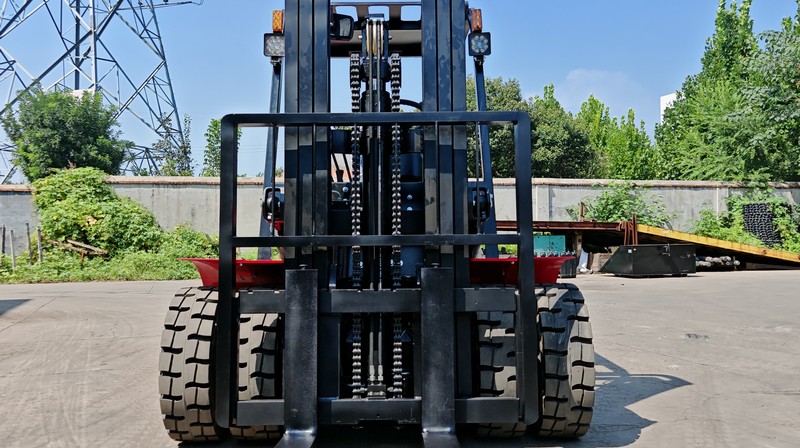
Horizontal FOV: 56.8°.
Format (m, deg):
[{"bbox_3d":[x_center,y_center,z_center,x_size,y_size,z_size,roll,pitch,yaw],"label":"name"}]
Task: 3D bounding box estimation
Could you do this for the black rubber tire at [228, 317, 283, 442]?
[{"bbox_3d":[-0.617,0.631,3.400,0.225,0.700,0.700,-1,-1,0],"label":"black rubber tire"}]

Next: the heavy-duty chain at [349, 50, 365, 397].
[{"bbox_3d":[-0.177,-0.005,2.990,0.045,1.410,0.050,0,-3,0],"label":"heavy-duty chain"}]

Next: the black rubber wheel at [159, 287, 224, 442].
[{"bbox_3d":[-0.892,0.634,3.400,0.225,0.700,0.700,-1,-1,0],"label":"black rubber wheel"}]

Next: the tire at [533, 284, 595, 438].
[{"bbox_3d":[0.705,0.625,3.400,0.225,0.700,0.700,-1,-1,0],"label":"tire"}]

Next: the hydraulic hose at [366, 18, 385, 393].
[{"bbox_3d":[-0.099,-0.085,3.000,0.060,1.520,0.070,0,-3,0],"label":"hydraulic hose"}]

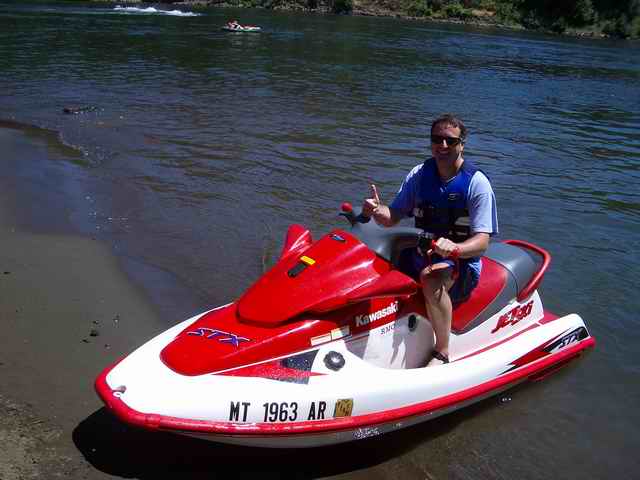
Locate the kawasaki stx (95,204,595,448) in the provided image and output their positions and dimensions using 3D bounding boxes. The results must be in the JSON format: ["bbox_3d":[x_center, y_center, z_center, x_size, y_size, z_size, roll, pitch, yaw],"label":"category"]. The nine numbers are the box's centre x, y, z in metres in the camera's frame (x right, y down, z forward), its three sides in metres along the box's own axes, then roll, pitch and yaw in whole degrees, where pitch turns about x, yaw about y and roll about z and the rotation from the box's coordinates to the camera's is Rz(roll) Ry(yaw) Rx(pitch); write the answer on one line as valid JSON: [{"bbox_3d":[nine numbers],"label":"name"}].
[{"bbox_3d":[0.318,0.433,3.453,3.100,1.030,1.170,-7,21,-39],"label":"kawasaki stx"}]

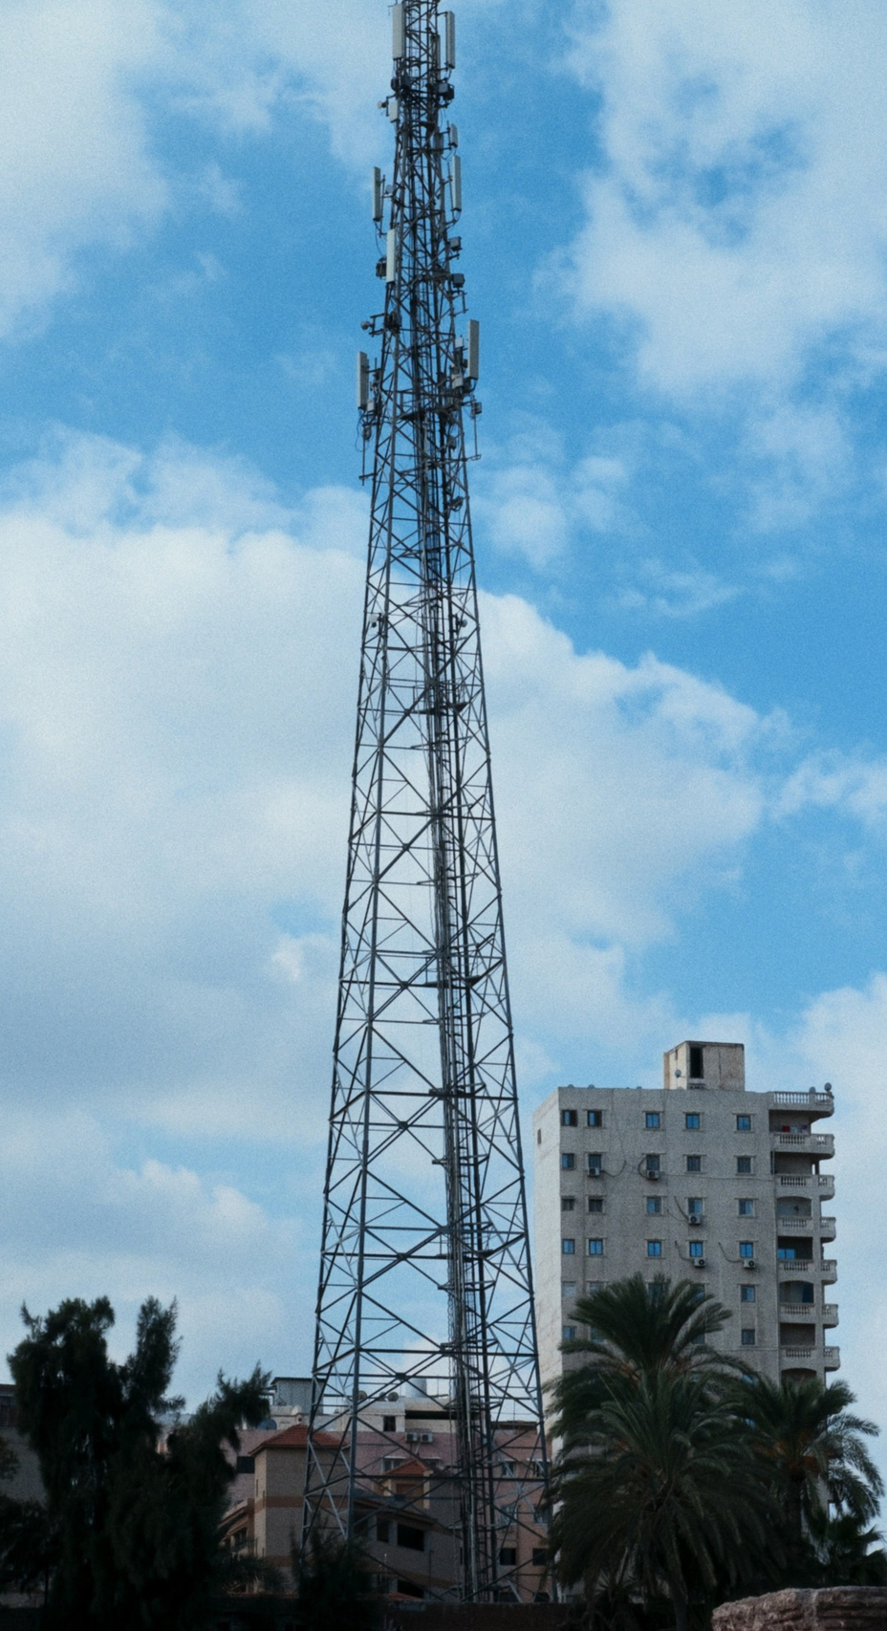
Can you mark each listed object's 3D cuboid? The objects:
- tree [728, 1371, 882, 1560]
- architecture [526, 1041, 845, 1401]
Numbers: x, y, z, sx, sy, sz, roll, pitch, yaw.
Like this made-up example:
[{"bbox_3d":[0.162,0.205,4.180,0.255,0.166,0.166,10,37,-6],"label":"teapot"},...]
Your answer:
[{"bbox_3d":[14.110,27.590,143.710,6.800,10.560,6.800,0,-15,0],"label":"tree"},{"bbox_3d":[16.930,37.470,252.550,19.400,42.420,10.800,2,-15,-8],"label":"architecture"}]

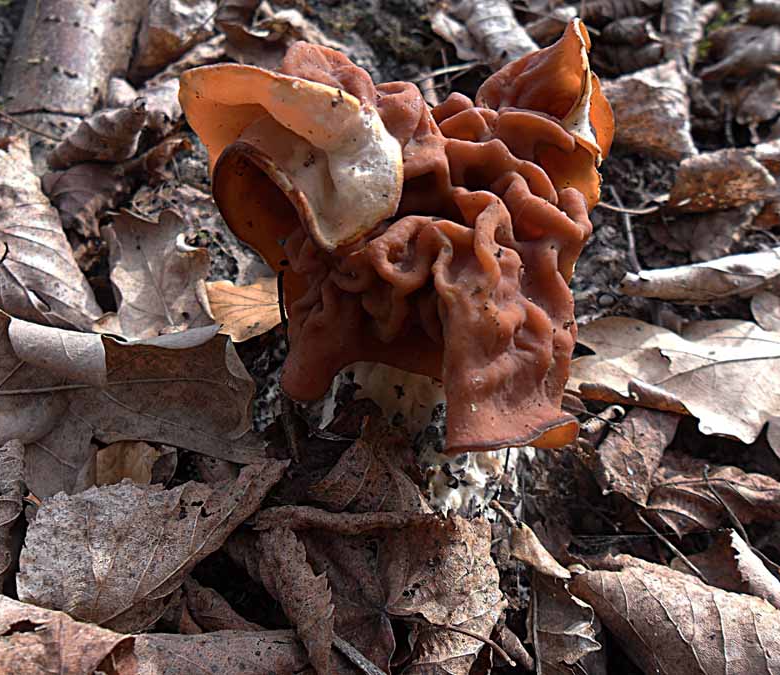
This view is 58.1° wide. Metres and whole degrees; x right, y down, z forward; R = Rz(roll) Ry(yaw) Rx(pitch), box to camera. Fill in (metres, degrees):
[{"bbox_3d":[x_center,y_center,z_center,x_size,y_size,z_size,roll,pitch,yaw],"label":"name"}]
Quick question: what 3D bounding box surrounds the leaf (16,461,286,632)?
[{"bbox_3d":[-0.070,0.064,0.215,0.077,0.018,0.041,-7,62,-4],"label":"leaf"}]

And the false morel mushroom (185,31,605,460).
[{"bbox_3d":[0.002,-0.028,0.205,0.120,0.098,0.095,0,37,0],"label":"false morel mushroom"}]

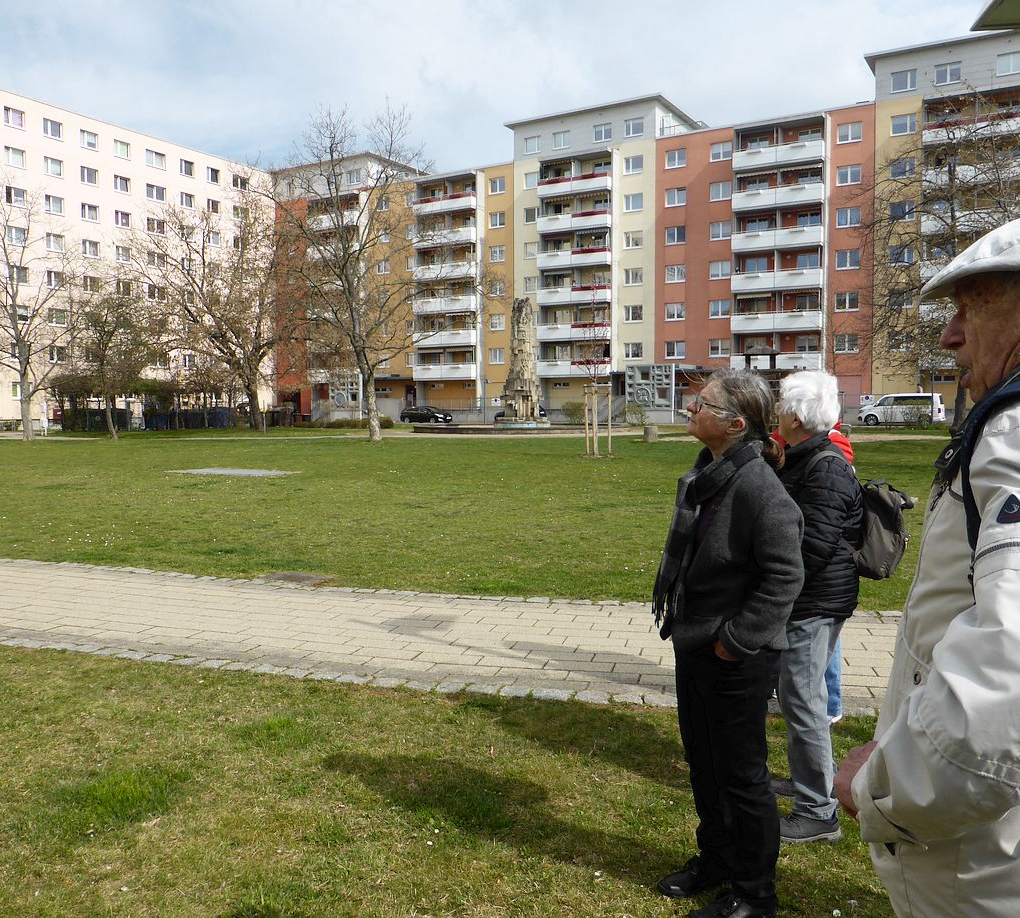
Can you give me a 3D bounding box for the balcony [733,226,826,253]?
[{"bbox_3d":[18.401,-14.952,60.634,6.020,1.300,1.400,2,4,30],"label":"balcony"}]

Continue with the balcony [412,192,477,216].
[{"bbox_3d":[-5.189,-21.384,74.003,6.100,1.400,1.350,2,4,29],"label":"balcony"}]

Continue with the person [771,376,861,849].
[{"bbox_3d":[1.128,0.495,3.297,0.400,1.650,0.500,0,3,9],"label":"person"}]

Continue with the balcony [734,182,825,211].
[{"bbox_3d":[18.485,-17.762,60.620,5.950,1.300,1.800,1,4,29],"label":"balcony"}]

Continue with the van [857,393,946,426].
[{"bbox_3d":[24.114,-3.022,54.431,4.920,1.970,1.920,2,4,34],"label":"van"}]

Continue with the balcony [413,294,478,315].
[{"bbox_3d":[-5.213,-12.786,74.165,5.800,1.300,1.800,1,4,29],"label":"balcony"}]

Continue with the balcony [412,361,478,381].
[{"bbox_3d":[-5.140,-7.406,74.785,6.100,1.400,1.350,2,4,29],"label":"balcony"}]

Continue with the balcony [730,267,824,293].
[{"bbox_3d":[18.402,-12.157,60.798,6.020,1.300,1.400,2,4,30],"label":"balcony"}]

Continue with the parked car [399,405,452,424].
[{"bbox_3d":[-6.783,-3.700,72.260,4.200,1.480,1.760,1,4,29],"label":"parked car"}]

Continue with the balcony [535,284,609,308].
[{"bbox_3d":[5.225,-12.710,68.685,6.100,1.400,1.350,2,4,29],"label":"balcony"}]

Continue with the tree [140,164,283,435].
[{"bbox_3d":[-18.016,-9.443,53.000,8.900,15.300,8.200,0,3,0],"label":"tree"}]

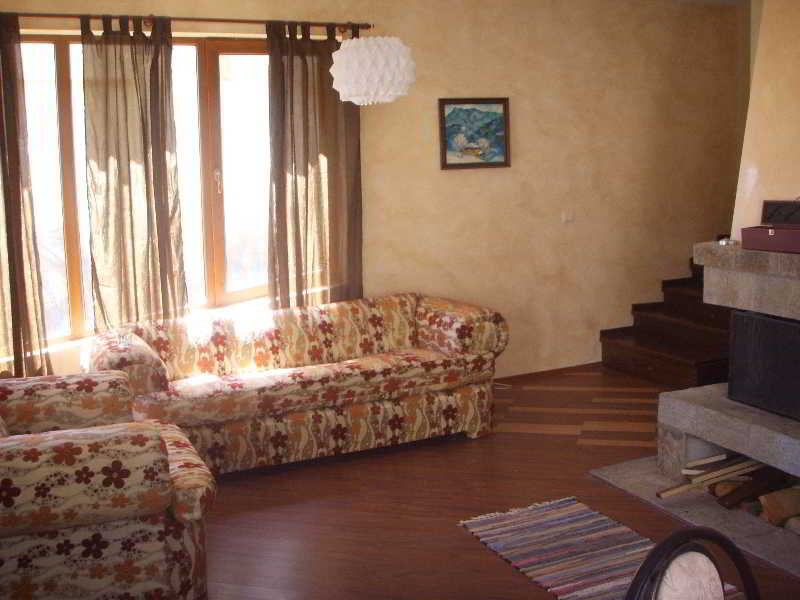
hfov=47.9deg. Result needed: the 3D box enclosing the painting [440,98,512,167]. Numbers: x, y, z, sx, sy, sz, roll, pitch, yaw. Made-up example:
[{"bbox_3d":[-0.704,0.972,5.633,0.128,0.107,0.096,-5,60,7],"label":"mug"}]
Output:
[{"bbox_3d":[0.435,-0.958,5.178,0.460,0.402,0.035,-6,15,-24],"label":"painting"}]

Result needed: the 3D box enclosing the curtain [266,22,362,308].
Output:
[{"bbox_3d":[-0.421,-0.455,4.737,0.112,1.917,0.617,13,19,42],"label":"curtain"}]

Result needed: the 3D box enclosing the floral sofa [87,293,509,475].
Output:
[{"bbox_3d":[-0.517,0.415,4.609,2.038,0.701,0.757,-6,15,-24],"label":"floral sofa"}]

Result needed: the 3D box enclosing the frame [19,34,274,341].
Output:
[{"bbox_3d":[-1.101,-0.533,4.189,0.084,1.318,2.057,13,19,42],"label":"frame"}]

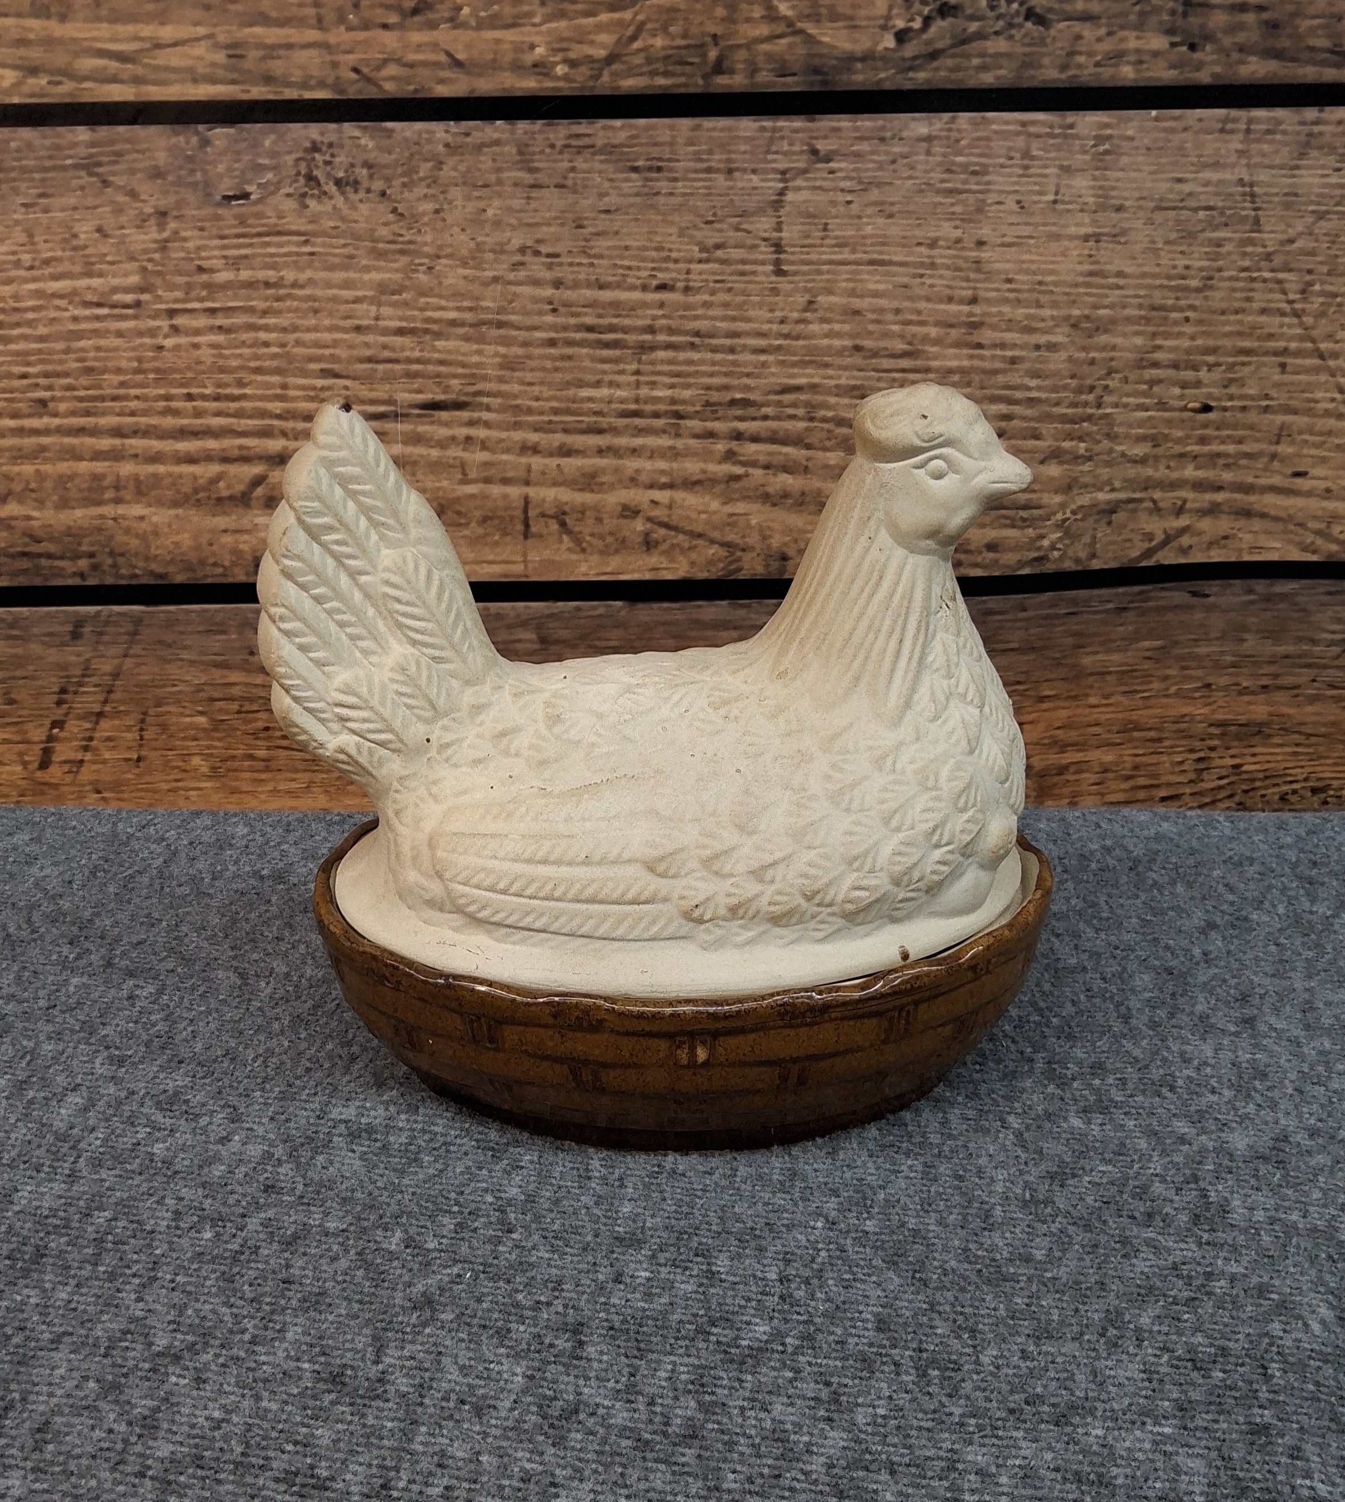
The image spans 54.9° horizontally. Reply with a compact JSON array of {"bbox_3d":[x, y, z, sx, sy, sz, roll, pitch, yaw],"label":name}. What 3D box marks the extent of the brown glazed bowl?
[{"bbox_3d":[0.004,0.060,0.399,0.213,0.068,0.134,-2,28,-3],"label":"brown glazed bowl"}]

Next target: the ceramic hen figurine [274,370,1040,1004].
[{"bbox_3d":[-0.002,-0.025,0.354,0.214,0.147,0.124,-2,28,-3],"label":"ceramic hen figurine"}]

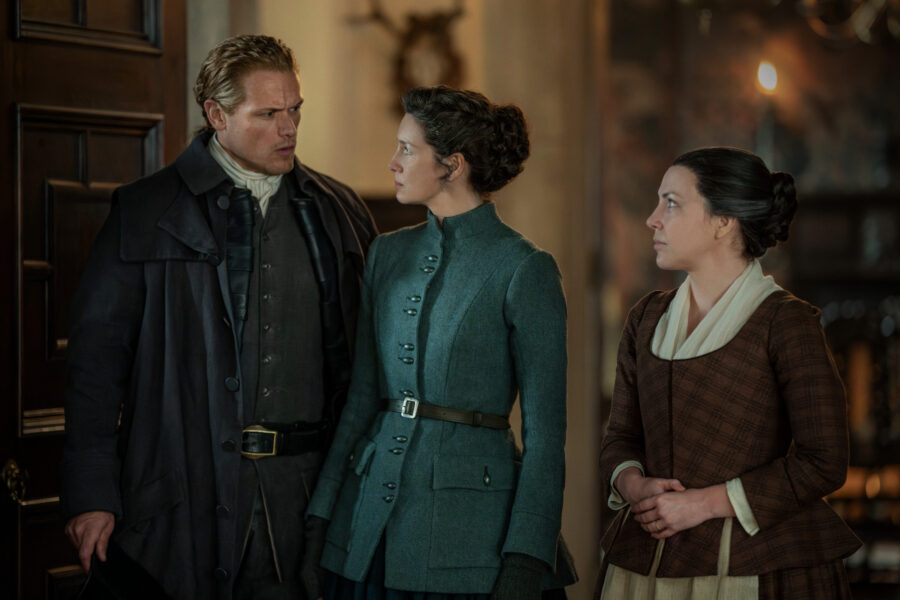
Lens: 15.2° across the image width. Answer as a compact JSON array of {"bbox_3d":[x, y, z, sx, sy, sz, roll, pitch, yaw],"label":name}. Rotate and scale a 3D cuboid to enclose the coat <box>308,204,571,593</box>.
[{"bbox_3d":[-0.016,0.186,6.320,0.520,0.740,0.370,0,1,38],"label":"coat"}]

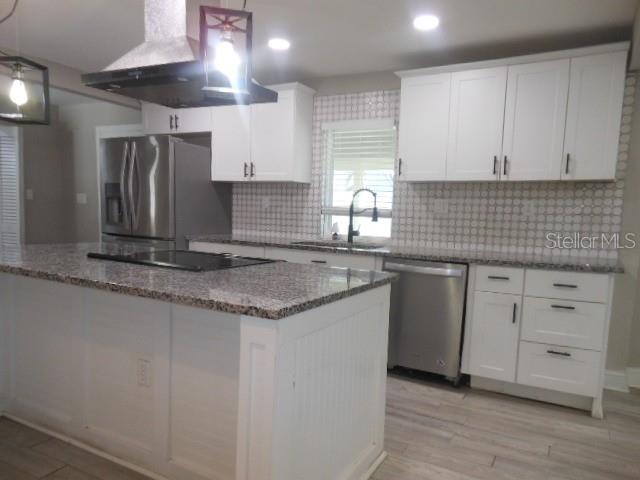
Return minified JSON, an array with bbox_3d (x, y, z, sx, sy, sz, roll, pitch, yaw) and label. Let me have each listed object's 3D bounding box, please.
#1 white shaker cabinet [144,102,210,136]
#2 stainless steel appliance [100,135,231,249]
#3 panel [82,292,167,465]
[{"bbox_3d":[-1.379,-1.253,4.805,0.939,0.335,0.332,4,5,28],"label":"white shaker cabinet"},{"bbox_3d":[-1.524,-0.041,4.628,0.897,1.800,0.861,4,5,28],"label":"stainless steel appliance"},{"bbox_3d":[-0.938,0.597,2.179,0.555,0.750,0.025,4,5,28],"label":"panel"}]

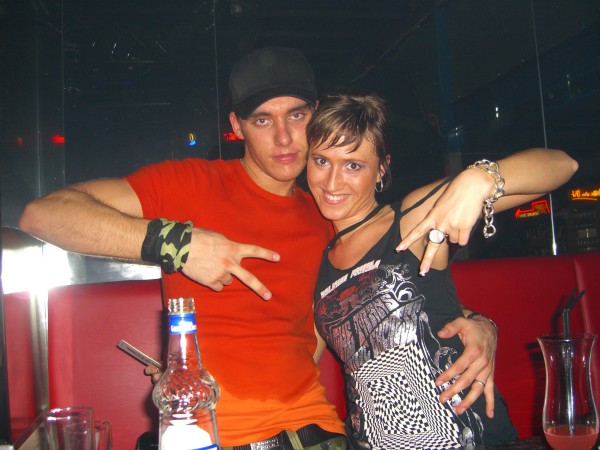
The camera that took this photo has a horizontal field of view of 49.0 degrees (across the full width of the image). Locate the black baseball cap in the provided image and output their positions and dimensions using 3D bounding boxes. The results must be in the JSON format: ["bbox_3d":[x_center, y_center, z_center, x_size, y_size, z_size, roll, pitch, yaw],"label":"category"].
[{"bbox_3d":[-0.046,-0.272,1.250,0.175,0.140,0.260,-9,3,-7],"label":"black baseball cap"}]

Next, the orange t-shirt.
[{"bbox_3d":[-0.105,0.150,1.290,0.470,0.570,0.280,5,-5,-19],"label":"orange t-shirt"}]

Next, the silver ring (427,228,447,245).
[{"bbox_3d":[0.212,0.018,1.025,0.025,0.023,0.025,16,-9,11],"label":"silver ring"}]

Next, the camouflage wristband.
[{"bbox_3d":[-0.208,0.034,1.030,0.075,0.075,0.070,10,8,13],"label":"camouflage wristband"}]

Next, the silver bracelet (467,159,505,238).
[{"bbox_3d":[0.299,-0.043,1.065,0.065,0.120,0.040,-3,-2,34],"label":"silver bracelet"}]

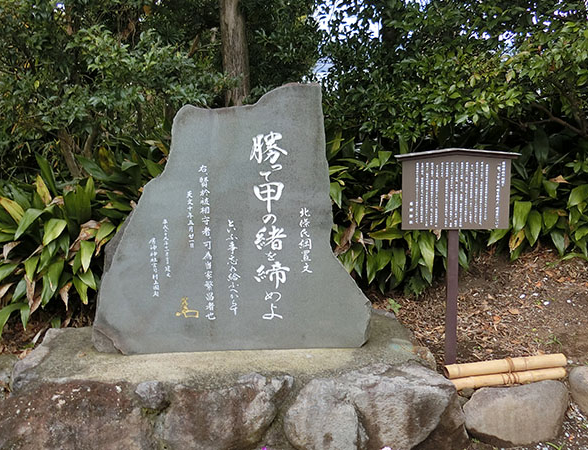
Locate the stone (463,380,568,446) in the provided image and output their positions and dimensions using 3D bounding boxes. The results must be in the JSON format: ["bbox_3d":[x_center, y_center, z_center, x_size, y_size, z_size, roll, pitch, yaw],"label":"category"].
[{"bbox_3d":[1.282,1.054,2.511,0.550,0.280,0.330,-1,8,0],"label":"stone"}]

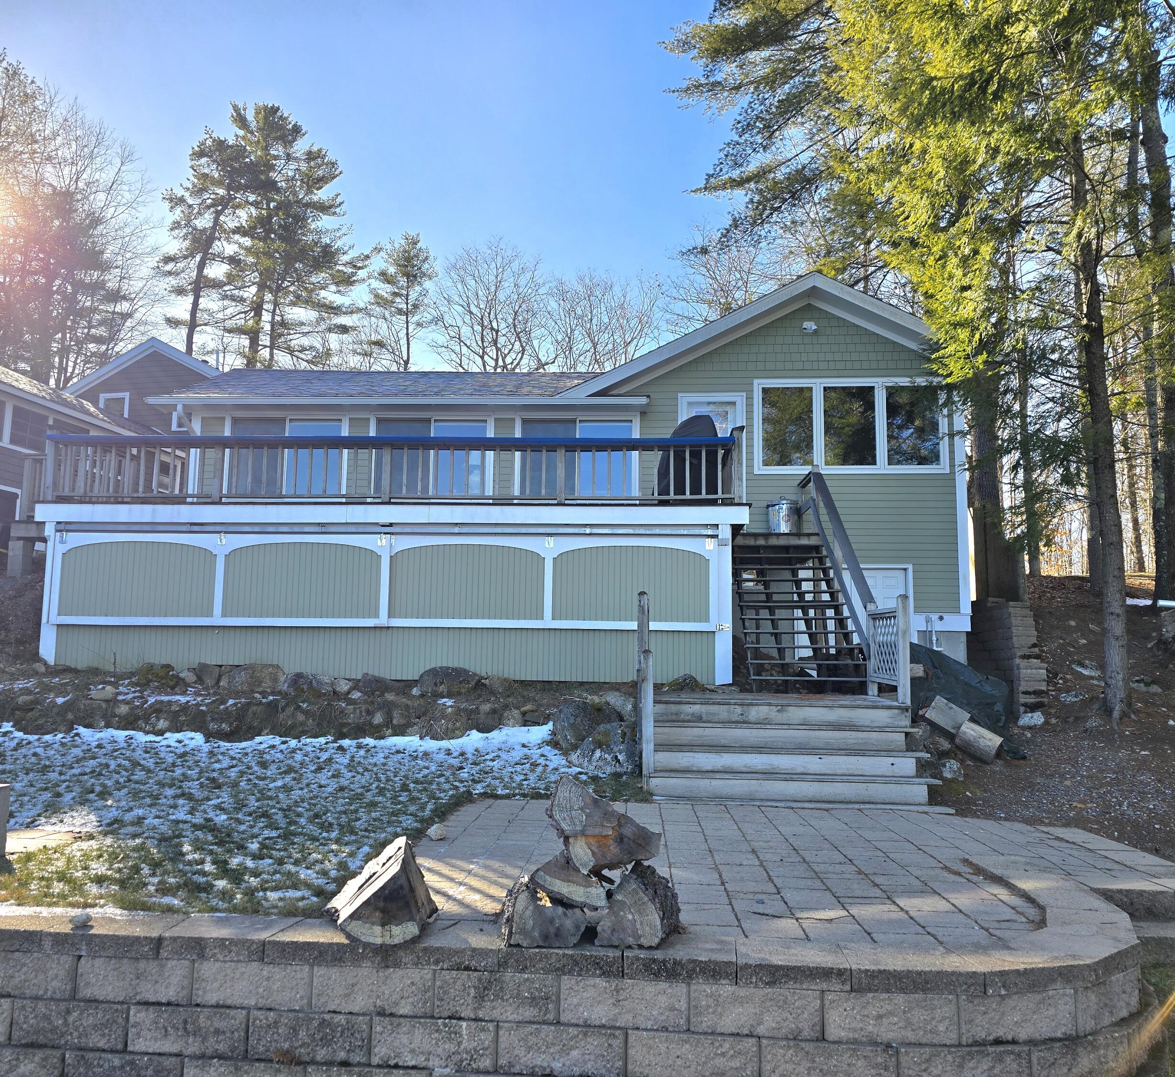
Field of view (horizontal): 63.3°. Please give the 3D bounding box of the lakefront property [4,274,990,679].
[{"bbox_3d":[-0.171,-0.716,15.424,11.800,5.720,10.200,0,-7,3],"label":"lakefront property"}]

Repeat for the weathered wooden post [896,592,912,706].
[{"bbox_3d":[2.505,0.865,7.576,0.092,0.890,0.092,0,-7,6],"label":"weathered wooden post"}]

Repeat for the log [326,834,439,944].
[{"bbox_3d":[-0.729,1.220,3.380,0.370,0.310,0.360,0,-7,3],"label":"log"}]

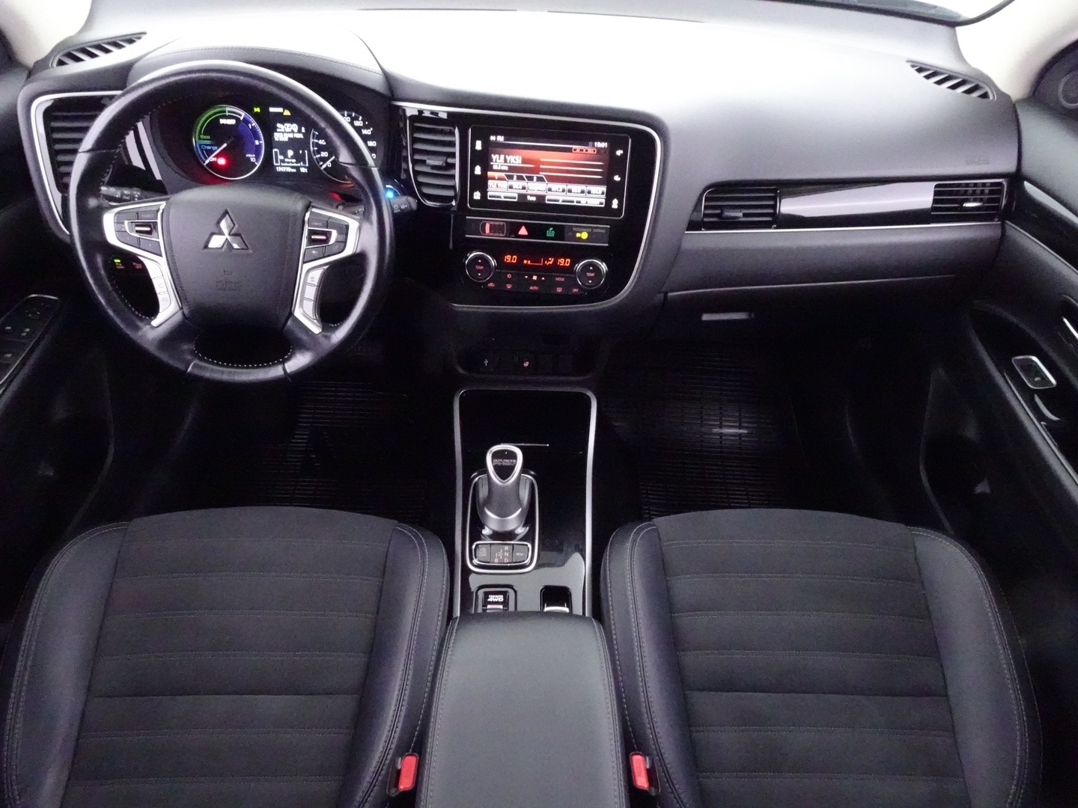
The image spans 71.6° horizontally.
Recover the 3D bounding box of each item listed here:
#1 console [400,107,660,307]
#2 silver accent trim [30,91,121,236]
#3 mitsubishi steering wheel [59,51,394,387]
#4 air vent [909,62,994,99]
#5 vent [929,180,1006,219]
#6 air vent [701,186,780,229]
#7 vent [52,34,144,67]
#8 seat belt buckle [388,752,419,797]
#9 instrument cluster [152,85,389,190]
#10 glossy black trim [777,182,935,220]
[{"bbox_3d":[-0.016,-0.267,1.012,0.323,0.234,0.090,4,22,1],"label":"console"},{"bbox_3d":[-0.588,-0.321,1.004,0.108,0.187,0.050,-2,25,-6],"label":"silver accent trim"},{"bbox_3d":[-0.365,-0.214,0.919,0.378,0.378,0.100,1,17,-2],"label":"mitsubishi steering wheel"},{"bbox_3d":[0.631,-0.493,1.154,0.145,0.028,0.052,31,58,18],"label":"air vent"},{"bbox_3d":[0.625,-0.308,1.112,0.103,0.052,0.040,-4,30,-8],"label":"vent"},{"bbox_3d":[0.279,-0.287,1.072,0.108,0.059,0.040,-3,30,-8],"label":"air vent"},{"bbox_3d":[-0.647,-0.518,1.107,0.145,0.028,0.052,-30,61,-22],"label":"vent"},{"bbox_3d":[-0.139,0.398,0.778,0.032,0.055,0.047,1,37,-2],"label":"seat belt buckle"},{"bbox_3d":[-0.368,-0.378,1.062,0.311,0.137,0.070,1,22,-2],"label":"instrument cluster"},{"bbox_3d":[0.458,-0.300,1.088,0.227,0.048,0.030,-3,30,-8],"label":"glossy black trim"}]

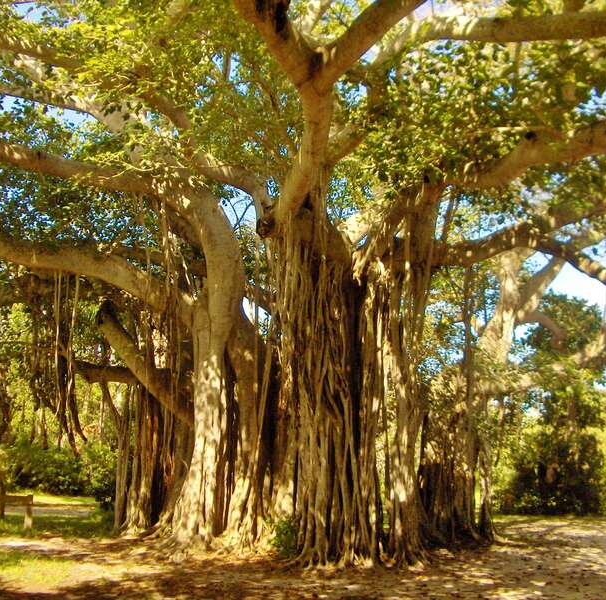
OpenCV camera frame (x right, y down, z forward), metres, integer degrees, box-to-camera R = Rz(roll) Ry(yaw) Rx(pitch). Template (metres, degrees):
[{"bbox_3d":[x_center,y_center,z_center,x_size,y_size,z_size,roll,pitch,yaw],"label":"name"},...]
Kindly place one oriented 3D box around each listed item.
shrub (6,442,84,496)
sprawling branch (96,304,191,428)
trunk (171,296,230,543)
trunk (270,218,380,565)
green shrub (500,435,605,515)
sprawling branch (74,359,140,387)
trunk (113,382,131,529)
[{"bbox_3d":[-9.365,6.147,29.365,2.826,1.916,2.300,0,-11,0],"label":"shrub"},{"bbox_3d":[-3.181,1.240,16.269,1.967,2.502,1.000,0,-11,0],"label":"sprawling branch"},{"bbox_3d":[-1.953,2.216,15.464,1.105,4.654,0.900,0,-11,0],"label":"trunk"},{"bbox_3d":[0.368,1.462,13.982,1.883,5.945,1.600,0,-11,0],"label":"trunk"},{"bbox_3d":[7.334,5.154,23.955,3.069,2.426,2.400,0,-11,0],"label":"green shrub"},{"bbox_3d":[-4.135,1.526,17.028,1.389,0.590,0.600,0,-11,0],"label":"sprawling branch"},{"bbox_3d":[-3.722,3.224,16.692,0.371,2.957,0.380,0,-11,0],"label":"trunk"}]

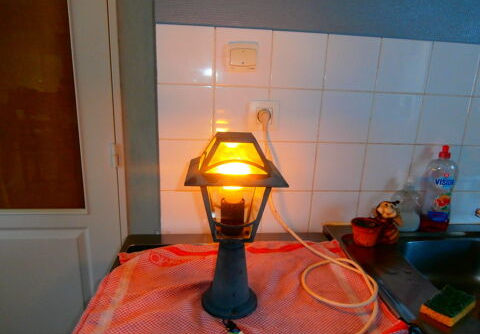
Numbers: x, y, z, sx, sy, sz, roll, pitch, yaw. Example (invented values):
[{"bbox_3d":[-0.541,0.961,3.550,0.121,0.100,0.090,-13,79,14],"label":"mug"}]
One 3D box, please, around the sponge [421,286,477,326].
[{"bbox_3d":[0.428,0.281,0.681,0.113,0.020,0.060,-9,18,-36],"label":"sponge"}]

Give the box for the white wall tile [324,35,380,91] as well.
[{"bbox_3d":[0.307,-0.287,0.917,0.150,0.150,0.010,1,15,-6],"label":"white wall tile"}]

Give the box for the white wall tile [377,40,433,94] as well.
[{"bbox_3d":[0.460,-0.284,0.940,0.150,0.147,0.008,1,15,-6],"label":"white wall tile"}]

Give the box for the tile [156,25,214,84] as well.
[{"bbox_3d":[-0.138,-0.291,0.871,0.149,0.145,0.010,1,15,-6],"label":"tile"}]

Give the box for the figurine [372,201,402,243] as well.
[{"bbox_3d":[0.418,0.155,0.953,0.072,0.112,0.065,3,15,4],"label":"figurine"}]

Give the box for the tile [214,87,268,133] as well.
[{"bbox_3d":[0.005,-0.146,0.924,0.149,0.149,0.010,1,15,-6],"label":"tile"}]

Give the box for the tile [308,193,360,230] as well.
[{"bbox_3d":[0.290,0.141,1.030,0.150,0.137,0.010,1,15,-6],"label":"tile"}]

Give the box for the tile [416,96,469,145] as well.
[{"bbox_3d":[0.600,-0.138,0.985,0.150,0.150,0.010,1,15,-6],"label":"tile"}]

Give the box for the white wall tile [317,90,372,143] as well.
[{"bbox_3d":[0.302,-0.142,0.956,0.150,0.150,0.010,1,15,-6],"label":"white wall tile"}]

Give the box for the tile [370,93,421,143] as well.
[{"bbox_3d":[0.454,-0.141,0.977,0.150,0.147,0.008,1,15,-6],"label":"tile"}]

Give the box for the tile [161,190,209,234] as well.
[{"bbox_3d":[-0.158,0.135,0.985,0.150,0.137,0.010,1,15,-6],"label":"tile"}]

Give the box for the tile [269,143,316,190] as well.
[{"bbox_3d":[0.146,-0.001,0.981,0.150,0.147,0.008,1,15,-6],"label":"tile"}]

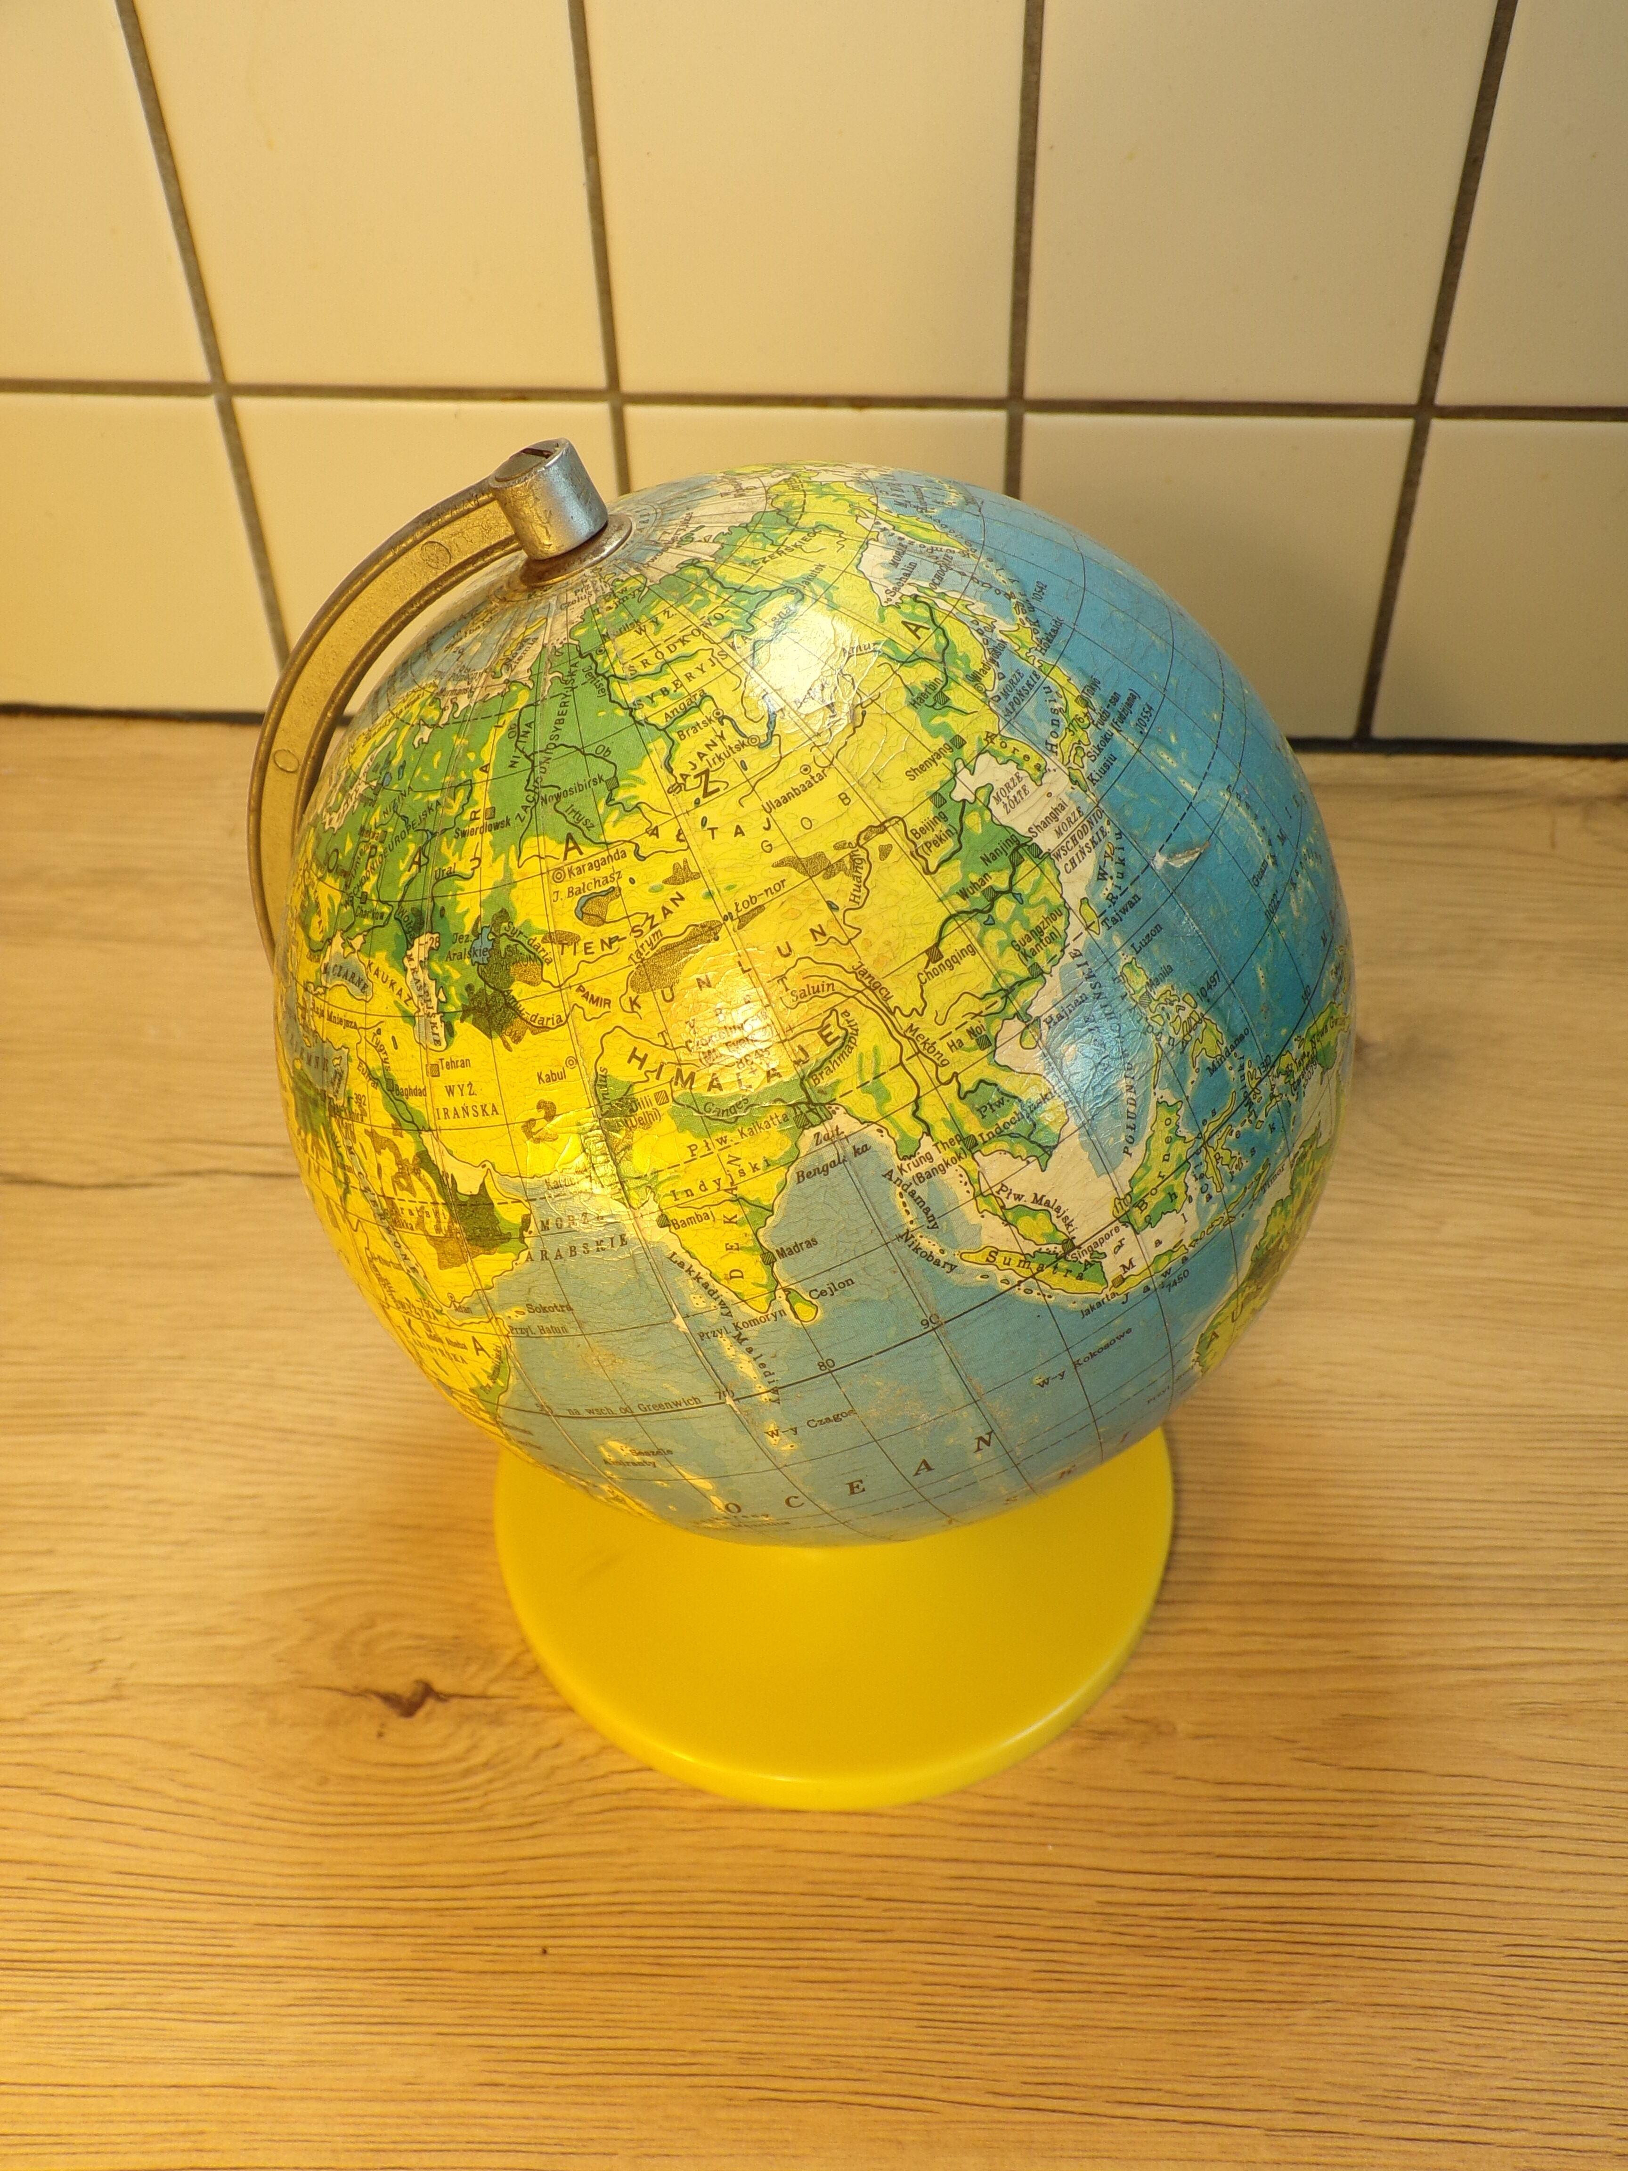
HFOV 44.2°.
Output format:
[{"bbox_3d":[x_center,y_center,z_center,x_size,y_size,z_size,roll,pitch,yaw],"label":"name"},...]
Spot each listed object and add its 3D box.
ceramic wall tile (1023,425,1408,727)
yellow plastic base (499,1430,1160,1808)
[{"bbox_3d":[0.102,-0.136,0.537,0.098,0.096,0.007,2,44,4],"label":"ceramic wall tile"},{"bbox_3d":[0.003,0.068,0.382,0.131,0.032,0.131,2,44,4],"label":"yellow plastic base"}]

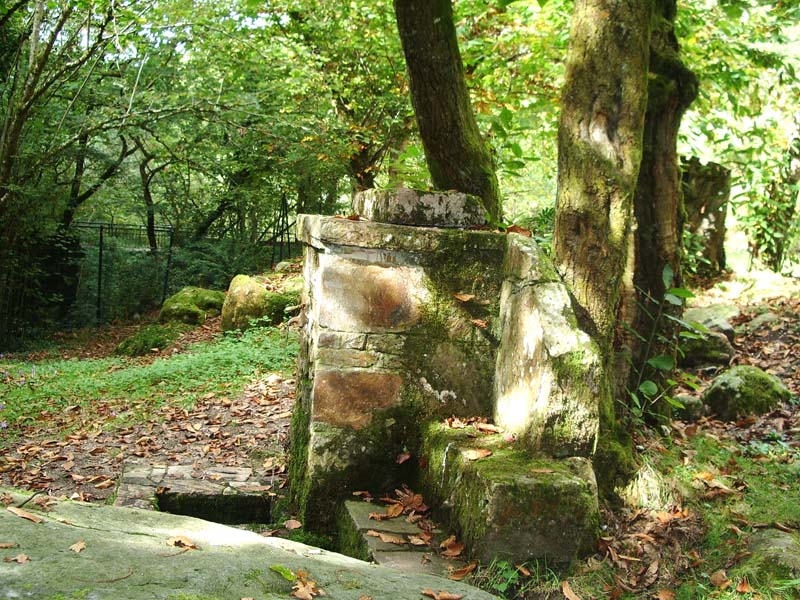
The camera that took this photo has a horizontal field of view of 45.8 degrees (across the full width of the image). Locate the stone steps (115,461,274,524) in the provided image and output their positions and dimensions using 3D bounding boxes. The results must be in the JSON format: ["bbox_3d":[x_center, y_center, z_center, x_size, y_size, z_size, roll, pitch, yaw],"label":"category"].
[{"bbox_3d":[-0.997,0.971,4.612,0.760,0.170,0.590,2,6,-8],"label":"stone steps"}]

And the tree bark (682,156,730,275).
[{"bbox_3d":[3.844,-1.070,12.000,0.620,1.470,0.580,4,6,18],"label":"tree bark"}]

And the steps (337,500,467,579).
[{"bbox_3d":[-0.003,1.068,4.179,0.380,0.170,0.800,1,6,-15],"label":"steps"}]

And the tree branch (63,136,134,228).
[{"bbox_3d":[-4.310,-1.688,13.500,1.030,1.330,0.500,1,6,-18],"label":"tree branch"}]

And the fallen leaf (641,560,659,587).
[{"bbox_3d":[1.000,1.096,3.796,0.075,0.055,0.130,4,6,15],"label":"fallen leaf"}]

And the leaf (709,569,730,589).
[{"bbox_3d":[1.246,1.087,3.696,0.083,0.045,0.090,4,6,19],"label":"leaf"}]

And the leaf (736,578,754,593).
[{"bbox_3d":[1.326,1.096,3.637,0.068,0.035,0.065,4,6,19],"label":"leaf"}]

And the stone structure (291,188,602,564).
[{"bbox_3d":[0.155,0.296,4.565,1.200,1.600,1.270,1,6,-15],"label":"stone structure"}]

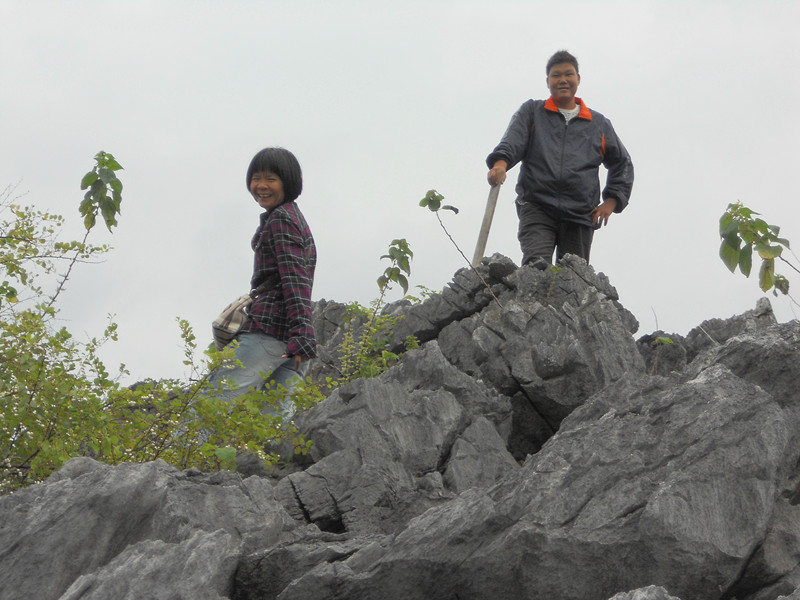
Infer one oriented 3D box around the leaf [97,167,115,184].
[{"bbox_3d":[-0.956,-0.404,6.900,0.058,0.058,0.035,0,-11,0],"label":"leaf"}]

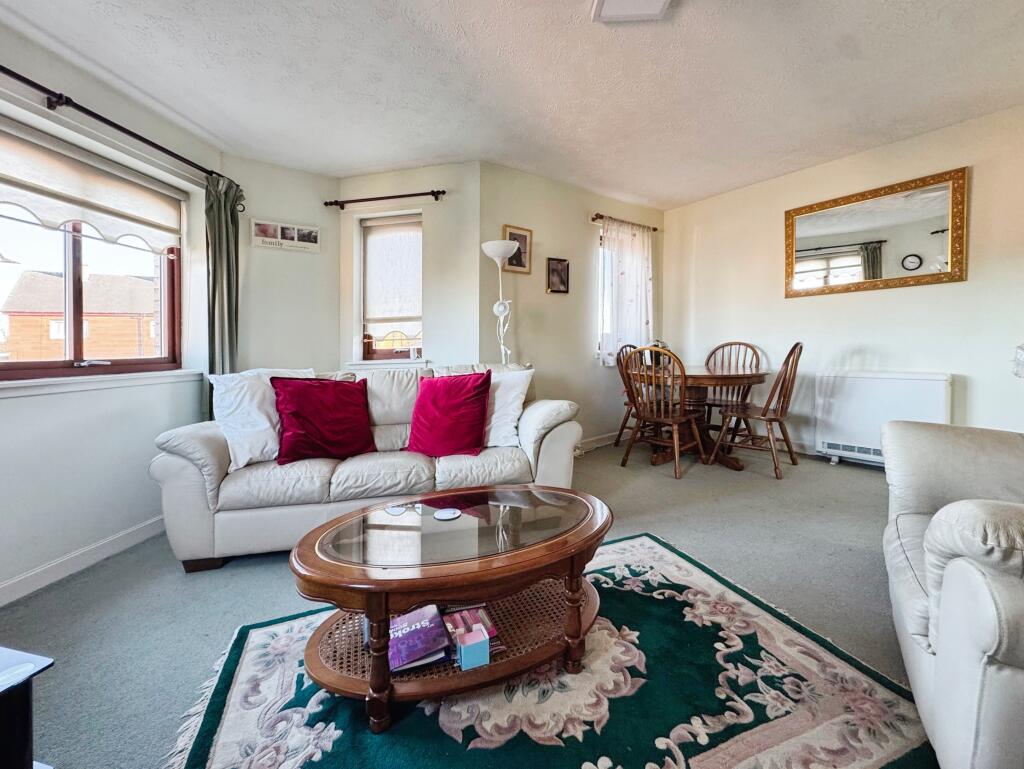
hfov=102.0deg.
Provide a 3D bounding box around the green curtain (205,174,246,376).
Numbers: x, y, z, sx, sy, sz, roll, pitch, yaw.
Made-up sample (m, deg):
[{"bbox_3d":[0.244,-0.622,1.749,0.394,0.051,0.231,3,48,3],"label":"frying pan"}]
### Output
[{"bbox_3d":[-1.885,-0.308,2.740,0.140,2.080,0.270,0,3,16],"label":"green curtain"}]

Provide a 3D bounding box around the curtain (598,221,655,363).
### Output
[{"bbox_3d":[1.095,-0.873,4.013,0.800,1.330,0.100,-3,4,-37],"label":"curtain"}]

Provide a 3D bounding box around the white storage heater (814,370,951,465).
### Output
[{"bbox_3d":[2.713,0.263,3.070,0.180,0.700,0.730,-3,4,-38],"label":"white storage heater"}]

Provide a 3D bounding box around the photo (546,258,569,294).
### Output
[{"bbox_3d":[0.392,-0.924,3.549,0.257,0.293,0.025,-3,4,-37],"label":"photo"}]

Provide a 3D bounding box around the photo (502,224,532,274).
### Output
[{"bbox_3d":[0.048,-1.061,3.288,0.304,0.358,0.025,-3,4,-37],"label":"photo"}]

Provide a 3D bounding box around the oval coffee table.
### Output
[{"bbox_3d":[-0.165,0.672,1.405,1.055,0.415,0.700,-2,3,-16],"label":"oval coffee table"}]

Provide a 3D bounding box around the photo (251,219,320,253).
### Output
[{"bbox_3d":[-1.673,-1.099,3.082,0.459,0.205,0.022,-3,4,-38],"label":"photo"}]

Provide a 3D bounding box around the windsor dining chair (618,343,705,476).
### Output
[{"bbox_3d":[1.215,0.172,3.320,0.550,0.960,0.490,-4,4,-42],"label":"windsor dining chair"}]

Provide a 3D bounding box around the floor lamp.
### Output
[{"bbox_3d":[-0.078,-0.141,3.020,0.280,1.750,0.280,-1,3,0],"label":"floor lamp"}]

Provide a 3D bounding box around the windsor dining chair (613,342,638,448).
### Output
[{"bbox_3d":[1.310,0.105,3.950,0.490,0.960,0.550,-4,4,-41],"label":"windsor dining chair"}]

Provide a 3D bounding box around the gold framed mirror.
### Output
[{"bbox_3d":[2.714,-1.097,3.182,0.035,0.761,1.069,-3,4,-38],"label":"gold framed mirror"}]

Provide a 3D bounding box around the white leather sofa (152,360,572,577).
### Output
[{"bbox_3d":[-0.736,0.362,2.532,2.080,0.880,0.870,-2,3,-10],"label":"white leather sofa"}]

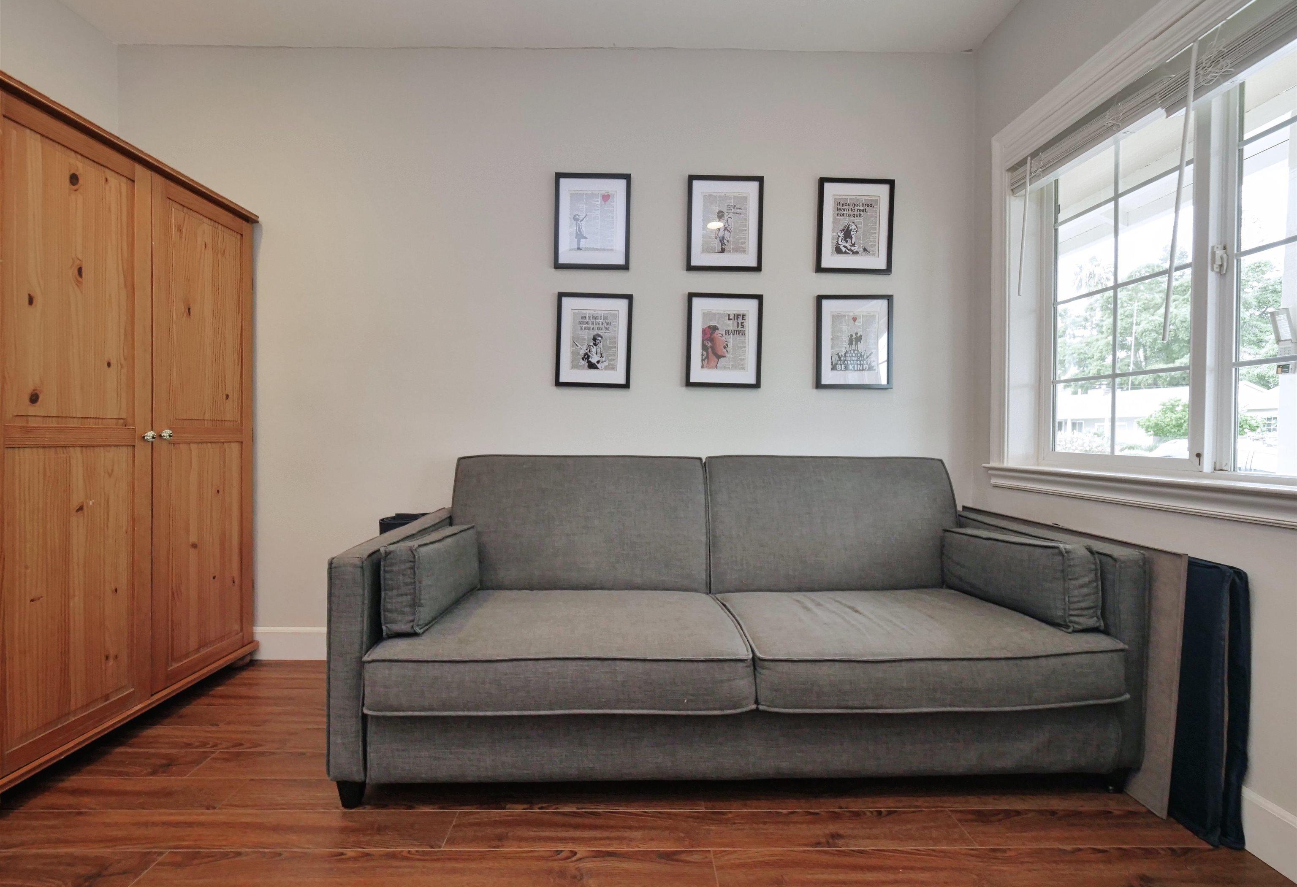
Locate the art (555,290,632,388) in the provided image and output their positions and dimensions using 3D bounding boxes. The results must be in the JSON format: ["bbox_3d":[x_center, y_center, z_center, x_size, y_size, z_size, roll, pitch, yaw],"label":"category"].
[{"bbox_3d":[-0.213,-0.406,2.083,0.298,0.375,0.022,2,1,-1],"label":"art"}]

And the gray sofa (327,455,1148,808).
[{"bbox_3d":[0.228,0.457,1.655,1.975,0.830,0.810,0,1,-1],"label":"gray sofa"}]

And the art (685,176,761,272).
[{"bbox_3d":[0.304,-0.867,2.082,0.298,0.375,0.022,1,1,-1],"label":"art"}]

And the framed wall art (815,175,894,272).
[{"bbox_3d":[0.819,-0.860,2.088,0.298,0.375,0.022,2,1,-1],"label":"framed wall art"}]

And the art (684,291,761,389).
[{"bbox_3d":[0.303,-0.406,2.089,0.298,0.375,0.022,2,1,-1],"label":"art"}]

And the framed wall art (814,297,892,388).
[{"bbox_3d":[0.822,-0.403,2.095,0.298,0.375,0.022,0,1,-1],"label":"framed wall art"}]

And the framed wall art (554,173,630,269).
[{"bbox_3d":[-0.219,-0.874,2.075,0.298,0.375,0.022,1,1,-1],"label":"framed wall art"}]

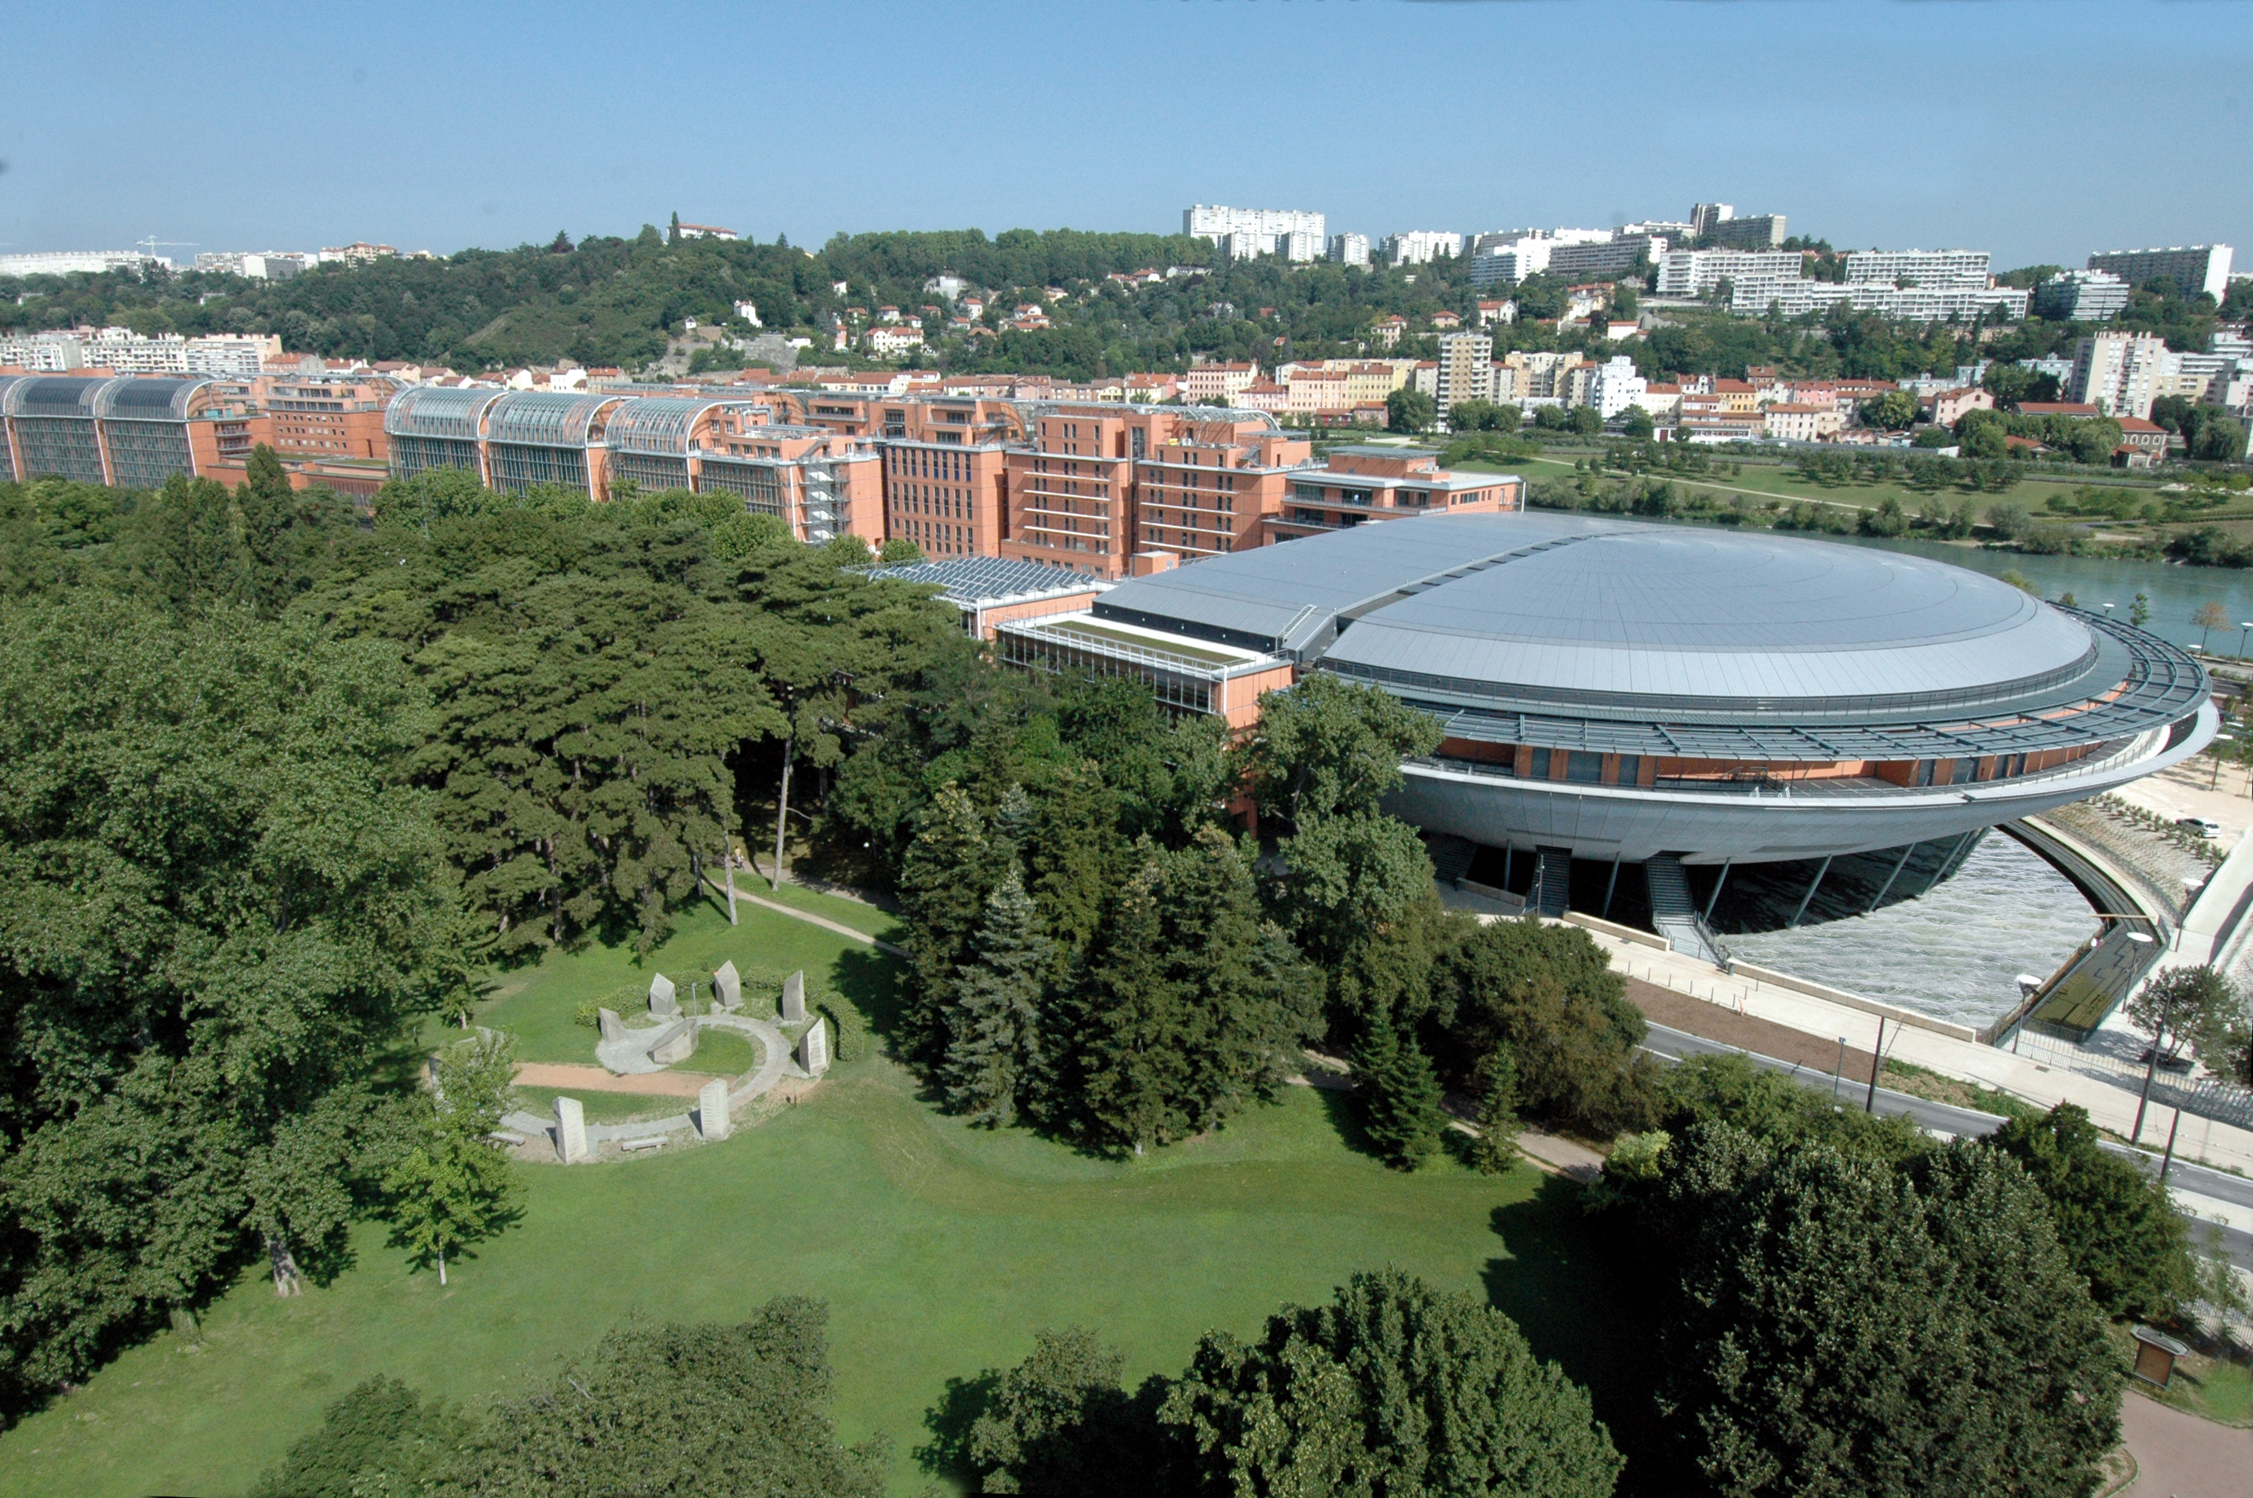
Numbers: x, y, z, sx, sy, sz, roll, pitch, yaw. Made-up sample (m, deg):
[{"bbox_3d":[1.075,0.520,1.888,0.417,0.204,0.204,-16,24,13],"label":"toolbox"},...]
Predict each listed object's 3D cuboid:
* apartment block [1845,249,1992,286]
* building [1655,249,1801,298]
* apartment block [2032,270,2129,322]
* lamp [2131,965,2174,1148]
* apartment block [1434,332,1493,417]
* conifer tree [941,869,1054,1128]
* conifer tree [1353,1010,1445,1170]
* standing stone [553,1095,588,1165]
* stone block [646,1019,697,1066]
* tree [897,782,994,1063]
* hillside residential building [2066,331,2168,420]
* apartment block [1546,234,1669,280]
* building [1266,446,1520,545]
[{"bbox_3d":[405.416,-244.986,672.000,67.000,18.500,12.000,3,17,12],"label":"apartment block"},{"bbox_3d":[292.710,-231.350,640.000,63.000,22.000,14.000,2,16,6],"label":"building"},{"bbox_3d":[439.140,-208.490,605.000,24.000,22.000,23.000,-2,16,-6],"label":"apartment block"},{"bbox_3d":[55.126,16.943,70.531,0.350,9.800,0.350,0,17,0],"label":"lamp"},{"bbox_3d":[134.198,-145.778,522.274,20.000,37.000,14.000,2,17,8],"label":"apartment block"},{"bbox_3d":[-6.451,12.276,66.432,5.400,13.300,5.400,0,17,0],"label":"conifer tree"},{"bbox_3d":[15.680,19.000,75.000,5.000,9.500,5.000,0,16,0],"label":"conifer tree"},{"bbox_3d":[-27.182,18.190,63.963,0.950,3.600,1.150,14,22,38],"label":"standing stone"},{"bbox_3d":[-25.389,16.309,73.401,2.700,1.500,1.350,-11,20,-30],"label":"stone block"},{"bbox_3d":[-11.450,10.970,84.000,6.600,18.400,6.600,0,16,0],"label":"tree"},{"bbox_3d":[368.900,-138.230,488.000,23.500,32.000,11.500,1,16,3],"label":"hillside residential building"},{"bbox_3d":[297.348,-302.613,813.432,14.000,21.000,77.000,-10,20,-28],"label":"apartment block"},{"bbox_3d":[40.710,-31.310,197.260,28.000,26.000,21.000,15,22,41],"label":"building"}]

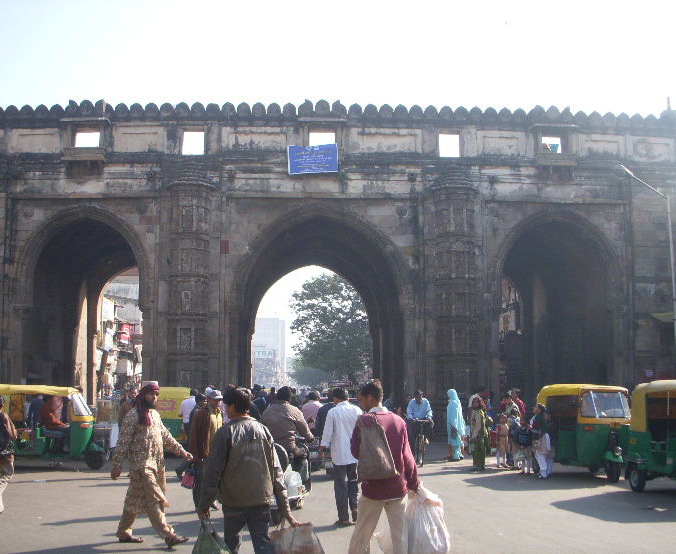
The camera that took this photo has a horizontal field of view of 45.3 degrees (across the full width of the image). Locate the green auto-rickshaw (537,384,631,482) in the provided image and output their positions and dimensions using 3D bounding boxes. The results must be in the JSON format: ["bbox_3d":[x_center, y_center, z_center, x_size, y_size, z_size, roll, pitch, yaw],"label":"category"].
[{"bbox_3d":[4.740,2.900,15.345,1.300,1.710,2.630,2,-8,-13],"label":"green auto-rickshaw"}]

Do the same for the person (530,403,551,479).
[{"bbox_3d":[3.828,3.061,15.228,0.370,1.370,0.380,1,-8,-7],"label":"person"}]

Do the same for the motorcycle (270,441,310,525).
[{"bbox_3d":[-0.715,2.543,10.449,0.720,1.060,1.780,0,-8,3],"label":"motorcycle"}]

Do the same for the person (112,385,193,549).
[{"bbox_3d":[-1.972,1.960,8.569,0.780,1.676,0.520,-4,-9,25],"label":"person"}]

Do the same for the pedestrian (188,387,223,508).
[{"bbox_3d":[-1.783,2.348,11.071,0.420,1.607,0.500,-8,-11,43],"label":"pedestrian"}]

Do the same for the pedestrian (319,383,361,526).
[{"bbox_3d":[0.054,2.164,9.800,0.520,1.616,0.380,1,-8,-7],"label":"pedestrian"}]

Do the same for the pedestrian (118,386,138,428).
[{"bbox_3d":[-3.977,2.929,15.421,0.360,1.675,0.500,-6,-10,36],"label":"pedestrian"}]

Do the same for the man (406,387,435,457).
[{"bbox_3d":[1.820,3.210,17.873,0.580,1.453,0.750,0,-8,-2],"label":"man"}]

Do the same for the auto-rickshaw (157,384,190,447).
[{"bbox_3d":[-4.580,3.671,21.001,1.300,1.720,2.600,2,-8,-14],"label":"auto-rickshaw"}]

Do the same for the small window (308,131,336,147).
[{"bbox_3d":[-0.556,-4.751,28.318,0.938,0.575,0.350,0,-8,0],"label":"small window"}]

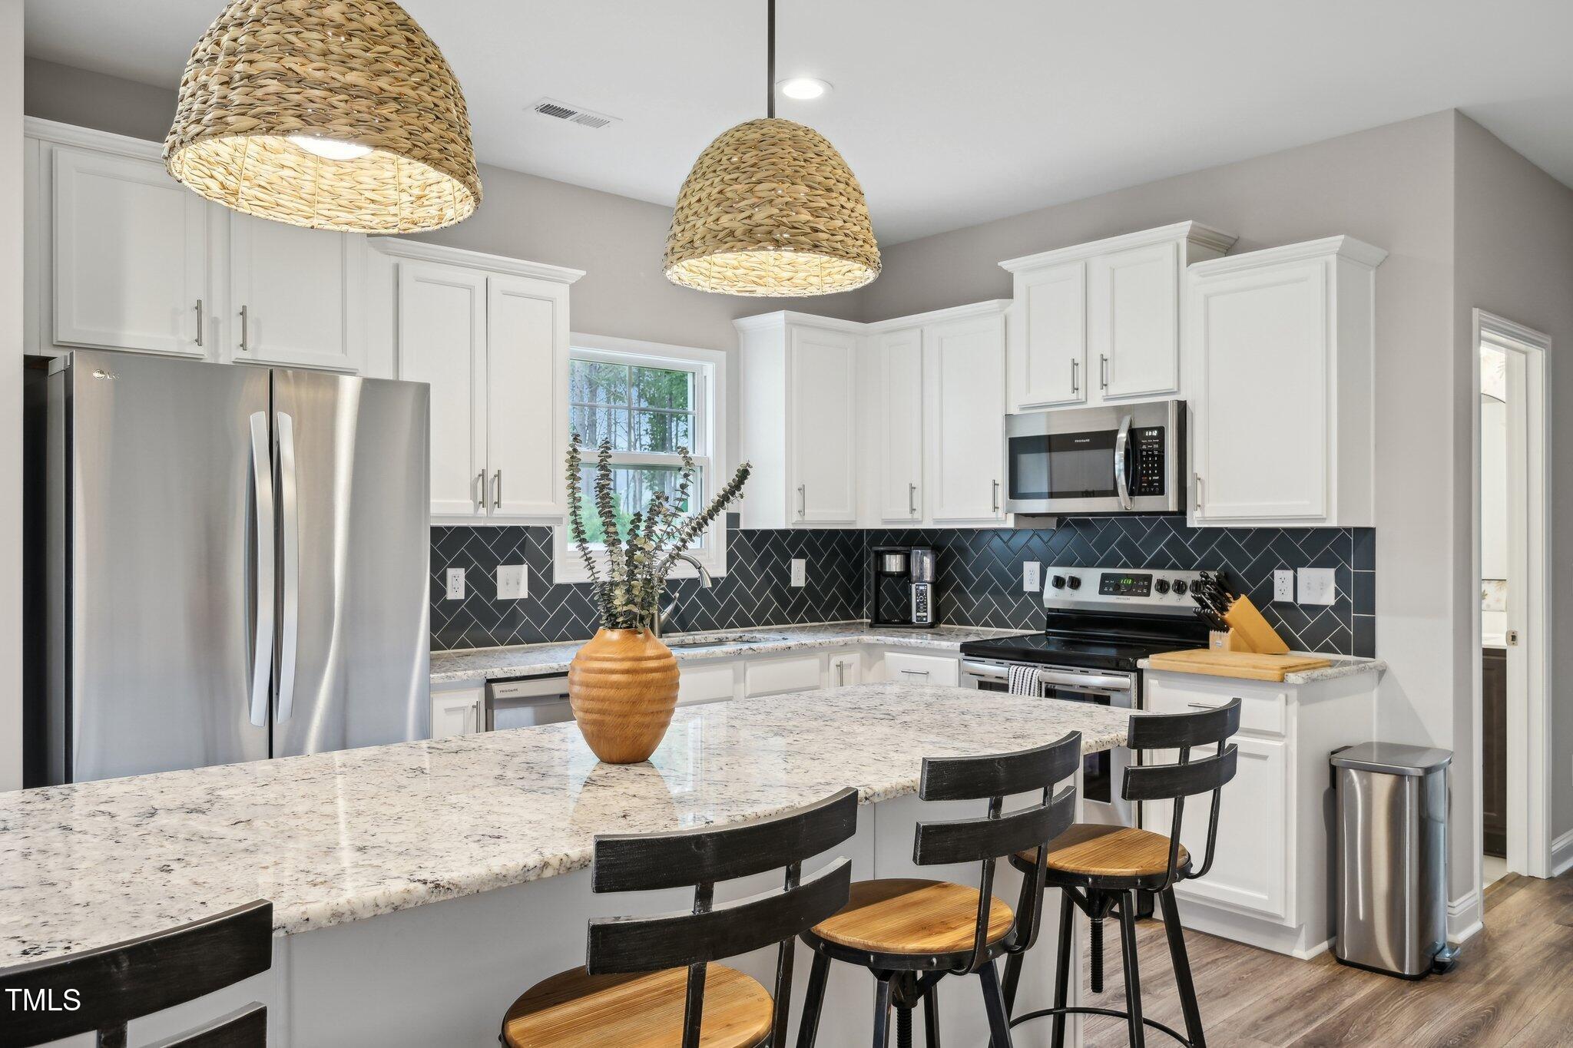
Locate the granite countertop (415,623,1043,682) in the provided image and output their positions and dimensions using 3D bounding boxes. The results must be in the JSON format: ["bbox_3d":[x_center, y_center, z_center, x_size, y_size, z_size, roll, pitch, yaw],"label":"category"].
[{"bbox_3d":[-0.195,0.495,4.334,2.660,0.035,1.178,1,-1,-42],"label":"granite countertop"}]

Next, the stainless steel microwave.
[{"bbox_3d":[1.297,-0.244,4.369,0.405,0.413,0.762,1,-1,-42],"label":"stainless steel microwave"}]

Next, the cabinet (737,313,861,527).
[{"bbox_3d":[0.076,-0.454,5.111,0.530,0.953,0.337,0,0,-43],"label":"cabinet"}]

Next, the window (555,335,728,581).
[{"bbox_3d":[-0.627,-0.273,4.772,0.894,1.039,0.095,1,-1,-42],"label":"window"}]

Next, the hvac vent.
[{"bbox_3d":[-0.726,-1.382,3.711,0.295,0.020,0.160,0,0,-43],"label":"hvac vent"}]

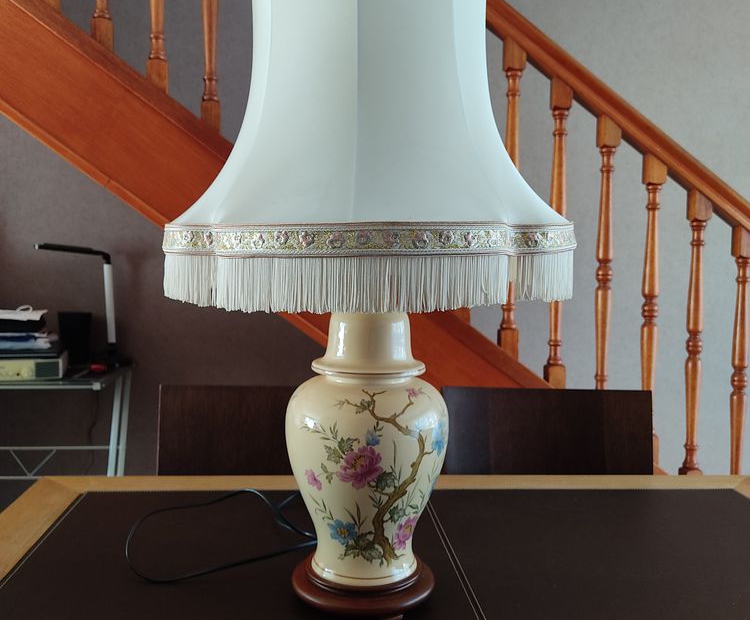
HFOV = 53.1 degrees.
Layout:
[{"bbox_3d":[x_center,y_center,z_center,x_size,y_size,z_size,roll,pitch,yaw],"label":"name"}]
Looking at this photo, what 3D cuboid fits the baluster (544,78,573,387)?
[{"bbox_3d":[0.471,-0.187,1.928,0.043,0.807,0.043,0,3,-6],"label":"baluster"}]

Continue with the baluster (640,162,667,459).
[{"bbox_3d":[0.719,-0.001,1.962,0.043,0.807,0.043,0,3,-6],"label":"baluster"}]

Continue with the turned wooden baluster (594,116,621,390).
[{"bbox_3d":[0.595,-0.094,1.945,0.043,0.807,0.043,0,3,-6],"label":"turned wooden baluster"}]

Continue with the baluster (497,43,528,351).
[{"bbox_3d":[0.347,-0.280,1.911,0.043,0.807,0.043,0,3,-6],"label":"baluster"}]

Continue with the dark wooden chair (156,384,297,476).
[{"bbox_3d":[-0.216,0.622,1.328,0.425,0.911,0.500,1,3,-2],"label":"dark wooden chair"}]

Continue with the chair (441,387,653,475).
[{"bbox_3d":[0.340,0.628,1.328,0.425,0.913,0.500,1,3,1],"label":"chair"}]

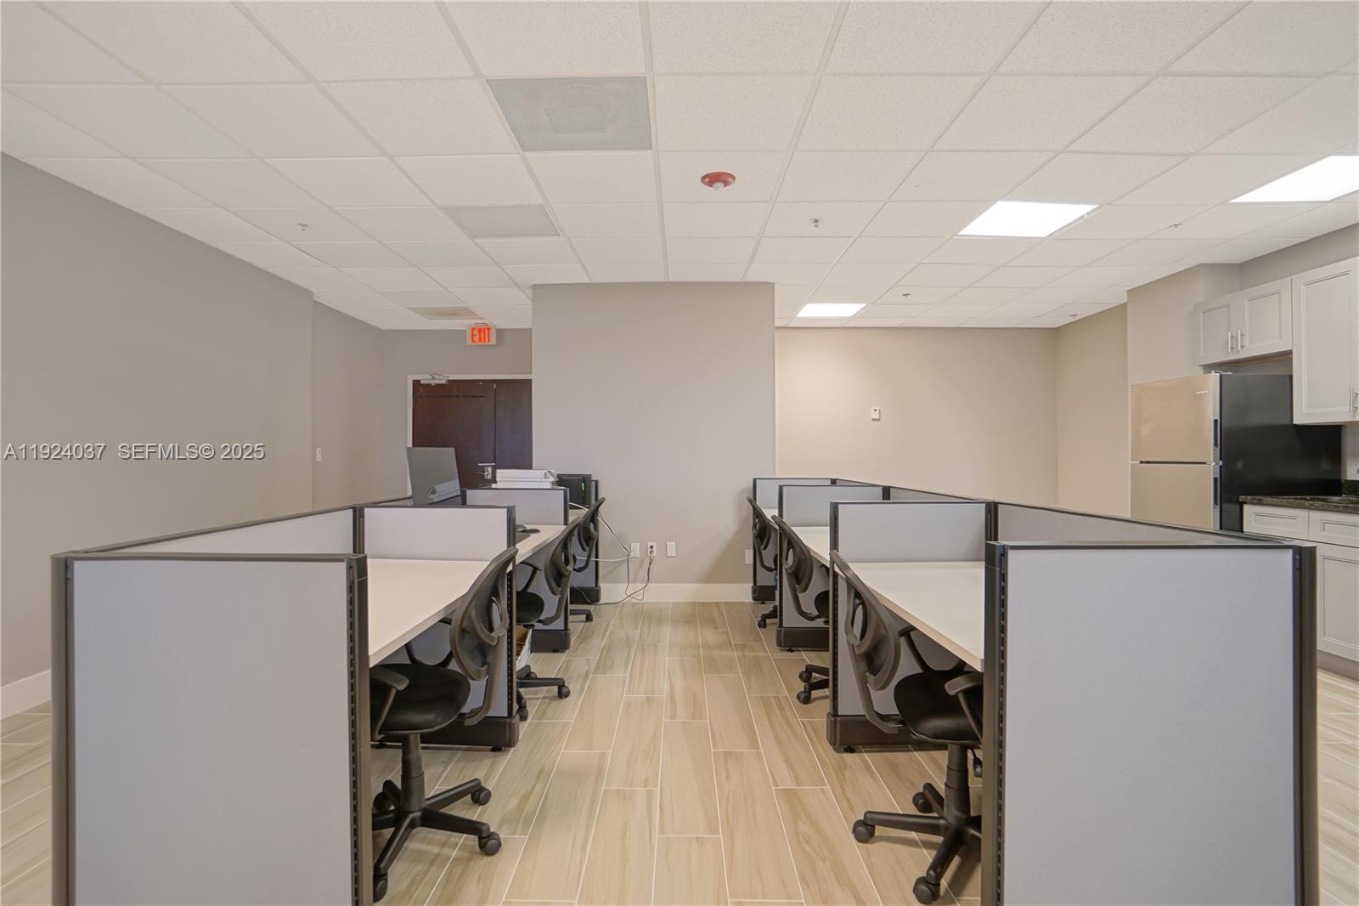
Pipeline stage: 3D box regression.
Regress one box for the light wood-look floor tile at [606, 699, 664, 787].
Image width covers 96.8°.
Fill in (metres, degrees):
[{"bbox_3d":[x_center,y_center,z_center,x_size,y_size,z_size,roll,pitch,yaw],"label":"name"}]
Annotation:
[{"bbox_3d":[-0.180,1.269,2.708,0.205,0.010,0.840,0,0,0],"label":"light wood-look floor tile"}]

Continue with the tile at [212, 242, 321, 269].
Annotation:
[{"bbox_3d":[-2.983,-1.445,4.411,0.600,0.020,0.595,0,0,0],"label":"tile"}]

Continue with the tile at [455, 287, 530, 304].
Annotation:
[{"bbox_3d":[-1.632,-1.390,5.362,0.614,0.020,0.557,0,0,1],"label":"tile"}]

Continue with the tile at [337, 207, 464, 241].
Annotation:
[{"bbox_3d":[-1.667,-1.415,3.714,0.618,0.020,0.576,0,0,0],"label":"tile"}]

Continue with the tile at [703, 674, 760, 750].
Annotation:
[{"bbox_3d":[0.238,1.220,2.884,0.202,0.010,0.827,0,0,0],"label":"tile"}]

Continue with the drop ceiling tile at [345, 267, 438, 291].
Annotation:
[{"bbox_3d":[-2.351,-1.445,4.992,0.630,0.020,0.595,0,0,0],"label":"drop ceiling tile"}]

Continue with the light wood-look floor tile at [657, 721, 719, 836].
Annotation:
[{"bbox_3d":[0.031,1.249,2.387,0.207,0.010,0.848,0,0,0],"label":"light wood-look floor tile"}]

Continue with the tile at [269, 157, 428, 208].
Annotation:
[{"bbox_3d":[-1.653,-1.388,3.098,0.615,0.018,0.570,0,0,0],"label":"tile"}]

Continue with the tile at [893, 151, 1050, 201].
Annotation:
[{"bbox_3d":[1.468,-1.408,3.088,0.620,0.020,0.580,0,0,0],"label":"tile"}]

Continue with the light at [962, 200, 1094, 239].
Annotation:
[{"bbox_3d":[2.090,-1.420,3.667,0.605,0.030,0.570,0,0,0],"label":"light"}]

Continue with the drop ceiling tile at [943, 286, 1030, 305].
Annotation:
[{"bbox_3d":[2.720,-1.404,5.321,0.614,0.020,0.557,0,0,1],"label":"drop ceiling tile"}]

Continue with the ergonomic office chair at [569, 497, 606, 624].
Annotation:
[{"bbox_3d":[-0.880,0.815,4.460,0.670,0.950,0.600,0,0,0],"label":"ergonomic office chair"}]

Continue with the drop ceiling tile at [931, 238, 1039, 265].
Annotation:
[{"bbox_3d":[2.075,-1.397,4.182,0.605,0.020,0.550,0,0,0],"label":"drop ceiling tile"}]

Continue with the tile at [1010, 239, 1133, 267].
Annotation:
[{"bbox_3d":[2.832,-1.460,4.386,0.630,0.020,0.595,0,0,0],"label":"tile"}]

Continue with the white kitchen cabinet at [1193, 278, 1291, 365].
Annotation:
[{"bbox_3d":[4.003,-0.871,4.145,0.335,0.455,0.720,0,0,0],"label":"white kitchen cabinet"}]

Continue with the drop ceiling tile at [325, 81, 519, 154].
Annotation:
[{"bbox_3d":[-1.037,-1.403,2.541,0.614,0.020,0.557,0,0,1],"label":"drop ceiling tile"}]

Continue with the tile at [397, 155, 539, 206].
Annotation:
[{"bbox_3d":[-1.037,-1.387,3.071,0.605,0.020,0.550,0,0,0],"label":"tile"}]

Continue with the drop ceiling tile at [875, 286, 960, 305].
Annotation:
[{"bbox_3d":[2.185,-1.456,5.559,0.630,0.020,0.595,0,0,0],"label":"drop ceiling tile"}]

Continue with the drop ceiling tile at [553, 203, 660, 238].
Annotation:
[{"bbox_3d":[-0.412,-1.389,3.617,0.605,0.020,0.550,0,0,0],"label":"drop ceiling tile"}]

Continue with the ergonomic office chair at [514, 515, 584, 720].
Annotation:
[{"bbox_3d":[-0.816,0.779,3.060,0.660,0.930,0.600,0,0,3],"label":"ergonomic office chair"}]

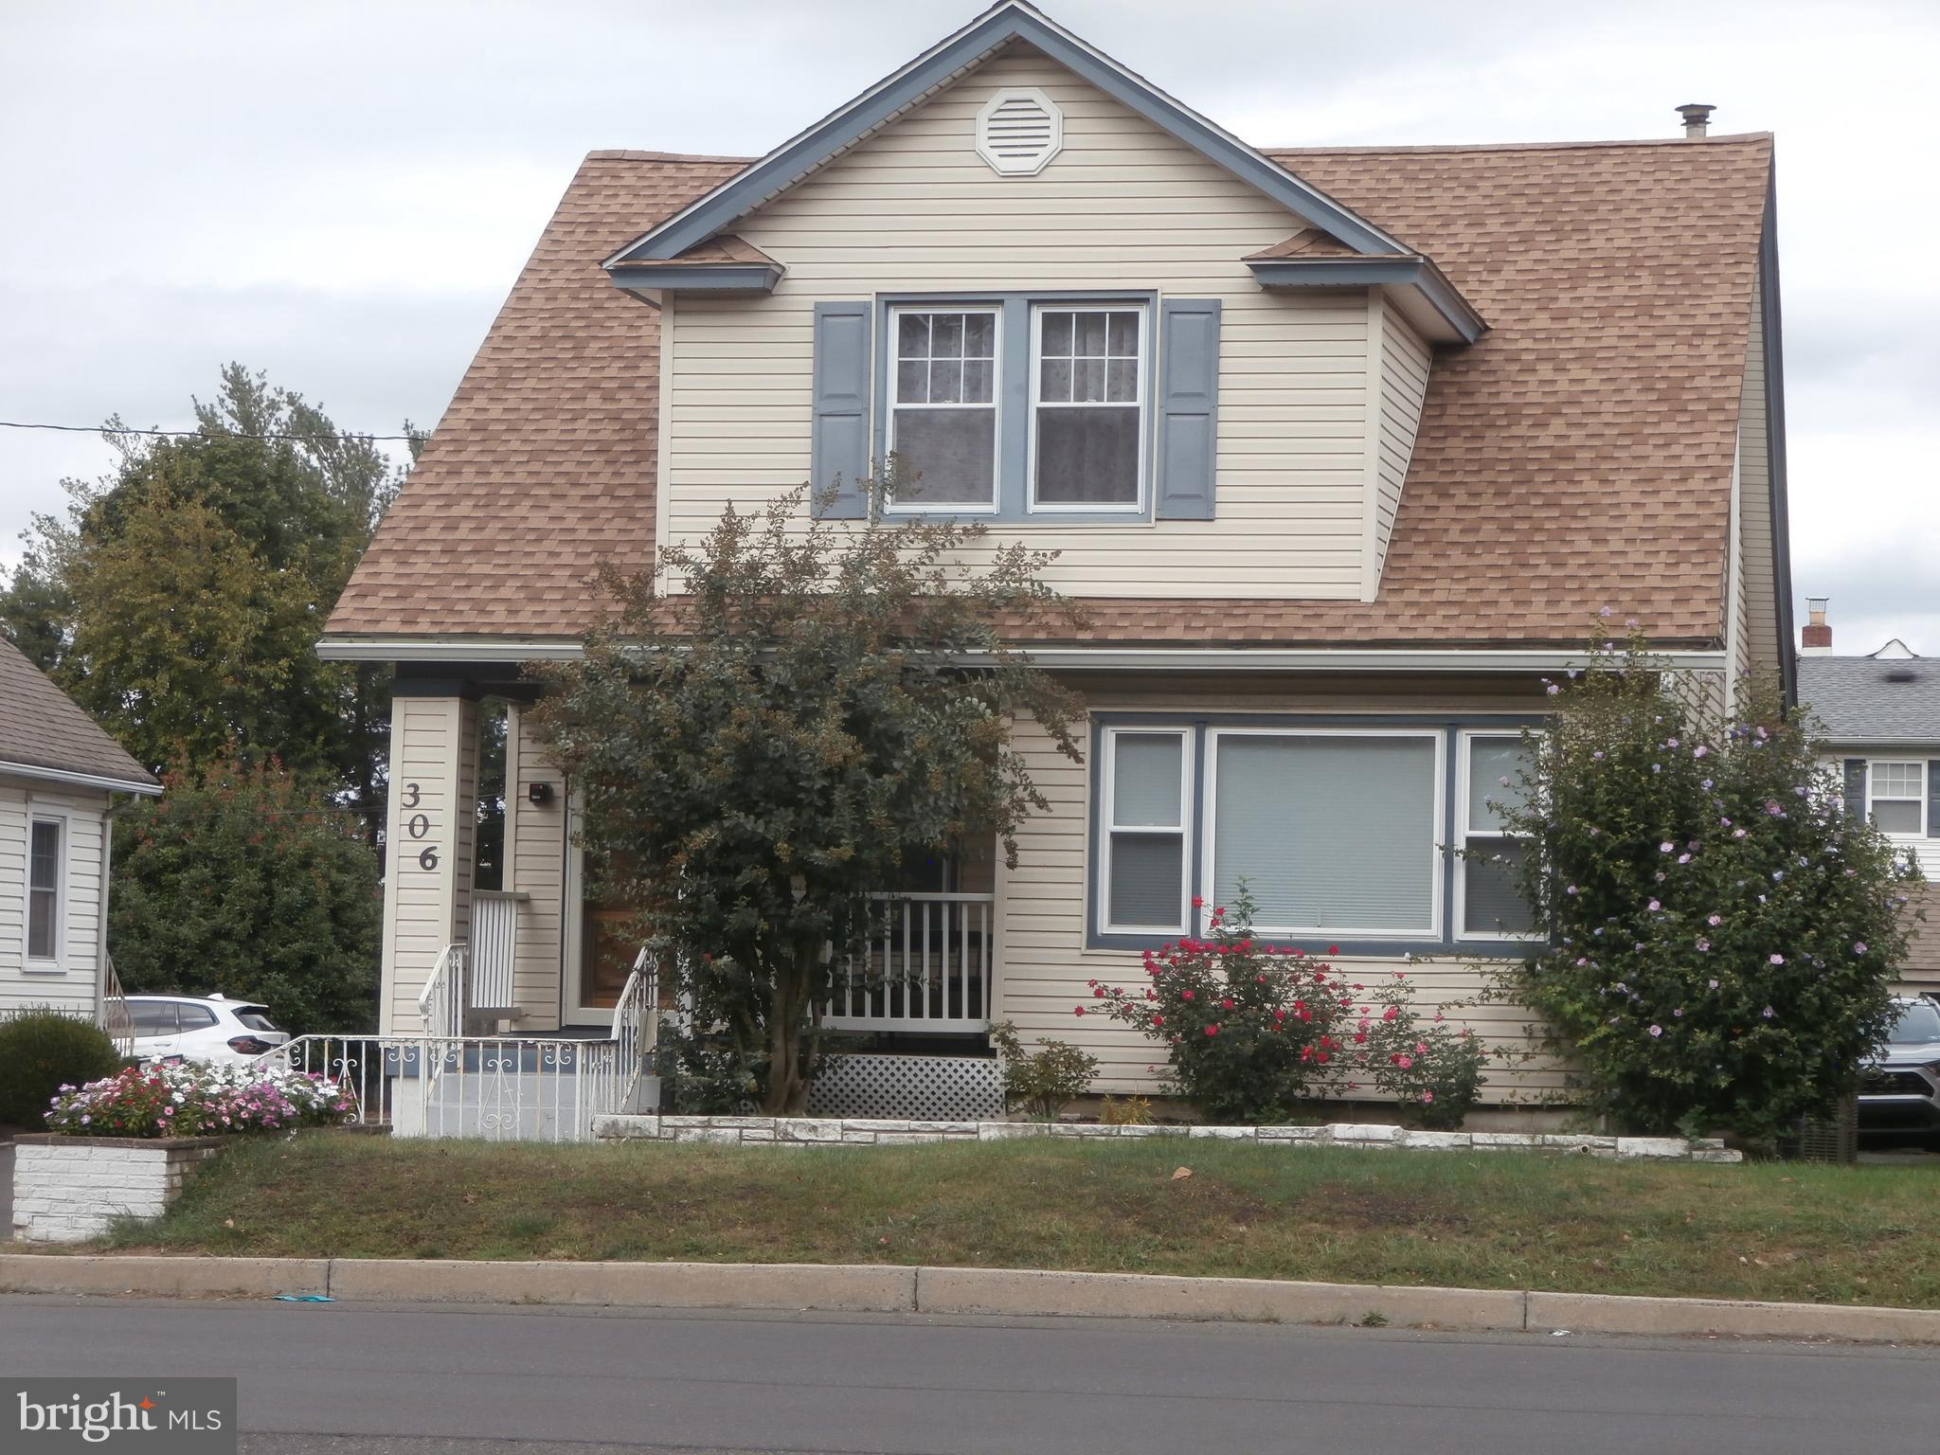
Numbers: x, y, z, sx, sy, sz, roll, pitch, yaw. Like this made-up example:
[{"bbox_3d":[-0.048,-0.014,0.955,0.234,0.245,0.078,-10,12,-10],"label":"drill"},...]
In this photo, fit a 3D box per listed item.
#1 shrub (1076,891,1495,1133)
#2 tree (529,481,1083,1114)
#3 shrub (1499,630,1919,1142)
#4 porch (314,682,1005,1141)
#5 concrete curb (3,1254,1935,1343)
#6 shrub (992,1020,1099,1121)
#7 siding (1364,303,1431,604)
[{"bbox_3d":[1.959,1.745,29.299,2.570,1.430,1.050,1,-2,12],"label":"shrub"},{"bbox_3d":[-1.056,0.431,29.493,3.500,3.940,2.900,1,-2,12],"label":"tree"},{"bbox_3d":[4.349,0.964,28.446,2.400,3.040,2.100,1,-2,12],"label":"shrub"},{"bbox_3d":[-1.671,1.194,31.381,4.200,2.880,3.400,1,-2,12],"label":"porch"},{"bbox_3d":[-0.186,2.880,24.250,10.028,0.220,0.180,0,-2,12],"label":"concrete curb"},{"bbox_3d":[0.451,2.131,29.829,0.650,0.620,0.600,1,-2,12],"label":"shrub"},{"bbox_3d":[2.760,-1.737,31.256,0.120,2.010,2.750,1,-2,12],"label":"siding"}]

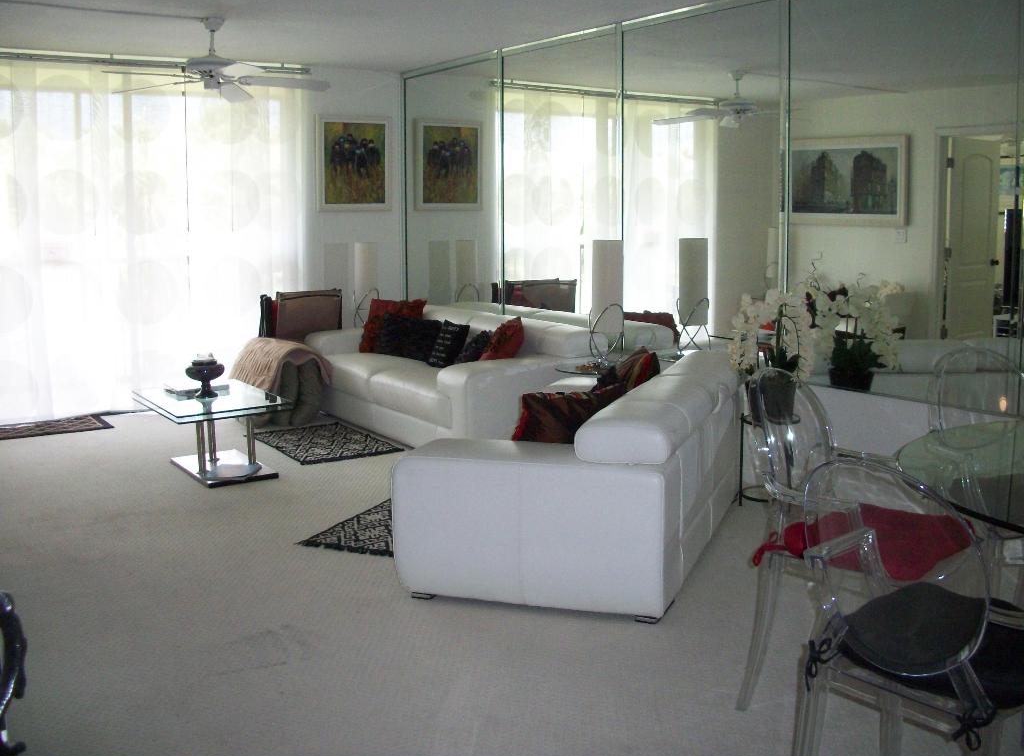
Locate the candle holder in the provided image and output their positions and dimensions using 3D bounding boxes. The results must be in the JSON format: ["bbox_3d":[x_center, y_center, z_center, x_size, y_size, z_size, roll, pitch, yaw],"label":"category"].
[{"bbox_3d":[-1.594,-0.001,5.400,0.202,0.202,0.202,0,9,0],"label":"candle holder"}]

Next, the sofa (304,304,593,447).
[{"bbox_3d":[-0.472,-0.047,7.024,1.050,0.735,2.220,-7,11,-34],"label":"sofa"}]

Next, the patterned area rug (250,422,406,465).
[{"bbox_3d":[-1.189,0.402,6.534,0.655,0.012,0.975,-7,11,-34],"label":"patterned area rug"}]

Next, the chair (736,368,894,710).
[{"bbox_3d":[0.946,0.435,2.713,0.544,0.937,0.554,-9,13,-44],"label":"chair"}]

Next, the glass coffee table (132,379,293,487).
[{"bbox_3d":[-1.710,0.309,5.846,0.595,0.420,0.940,-7,11,-34],"label":"glass coffee table"}]

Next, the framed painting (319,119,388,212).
[{"bbox_3d":[-1.212,-1.650,8.004,0.645,0.730,0.040,-7,11,-34],"label":"framed painting"}]

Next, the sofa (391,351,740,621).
[{"bbox_3d":[0.328,0.327,4.230,0.967,0.695,1.652,3,10,20],"label":"sofa"}]

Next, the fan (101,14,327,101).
[{"bbox_3d":[-1.635,-1.772,5.672,1.269,0.403,1.269,0,9,0],"label":"fan"}]

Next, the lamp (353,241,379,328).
[{"bbox_3d":[-1.136,-0.716,8.092,0.200,0.690,0.200,0,9,0],"label":"lamp"}]

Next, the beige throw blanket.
[{"bbox_3d":[-1.618,-0.097,7.298,0.520,0.325,0.800,-7,11,-34],"label":"beige throw blanket"}]

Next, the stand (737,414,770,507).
[{"bbox_3d":[1.179,0.371,4.727,0.282,0.433,0.282,0,9,0],"label":"stand"}]

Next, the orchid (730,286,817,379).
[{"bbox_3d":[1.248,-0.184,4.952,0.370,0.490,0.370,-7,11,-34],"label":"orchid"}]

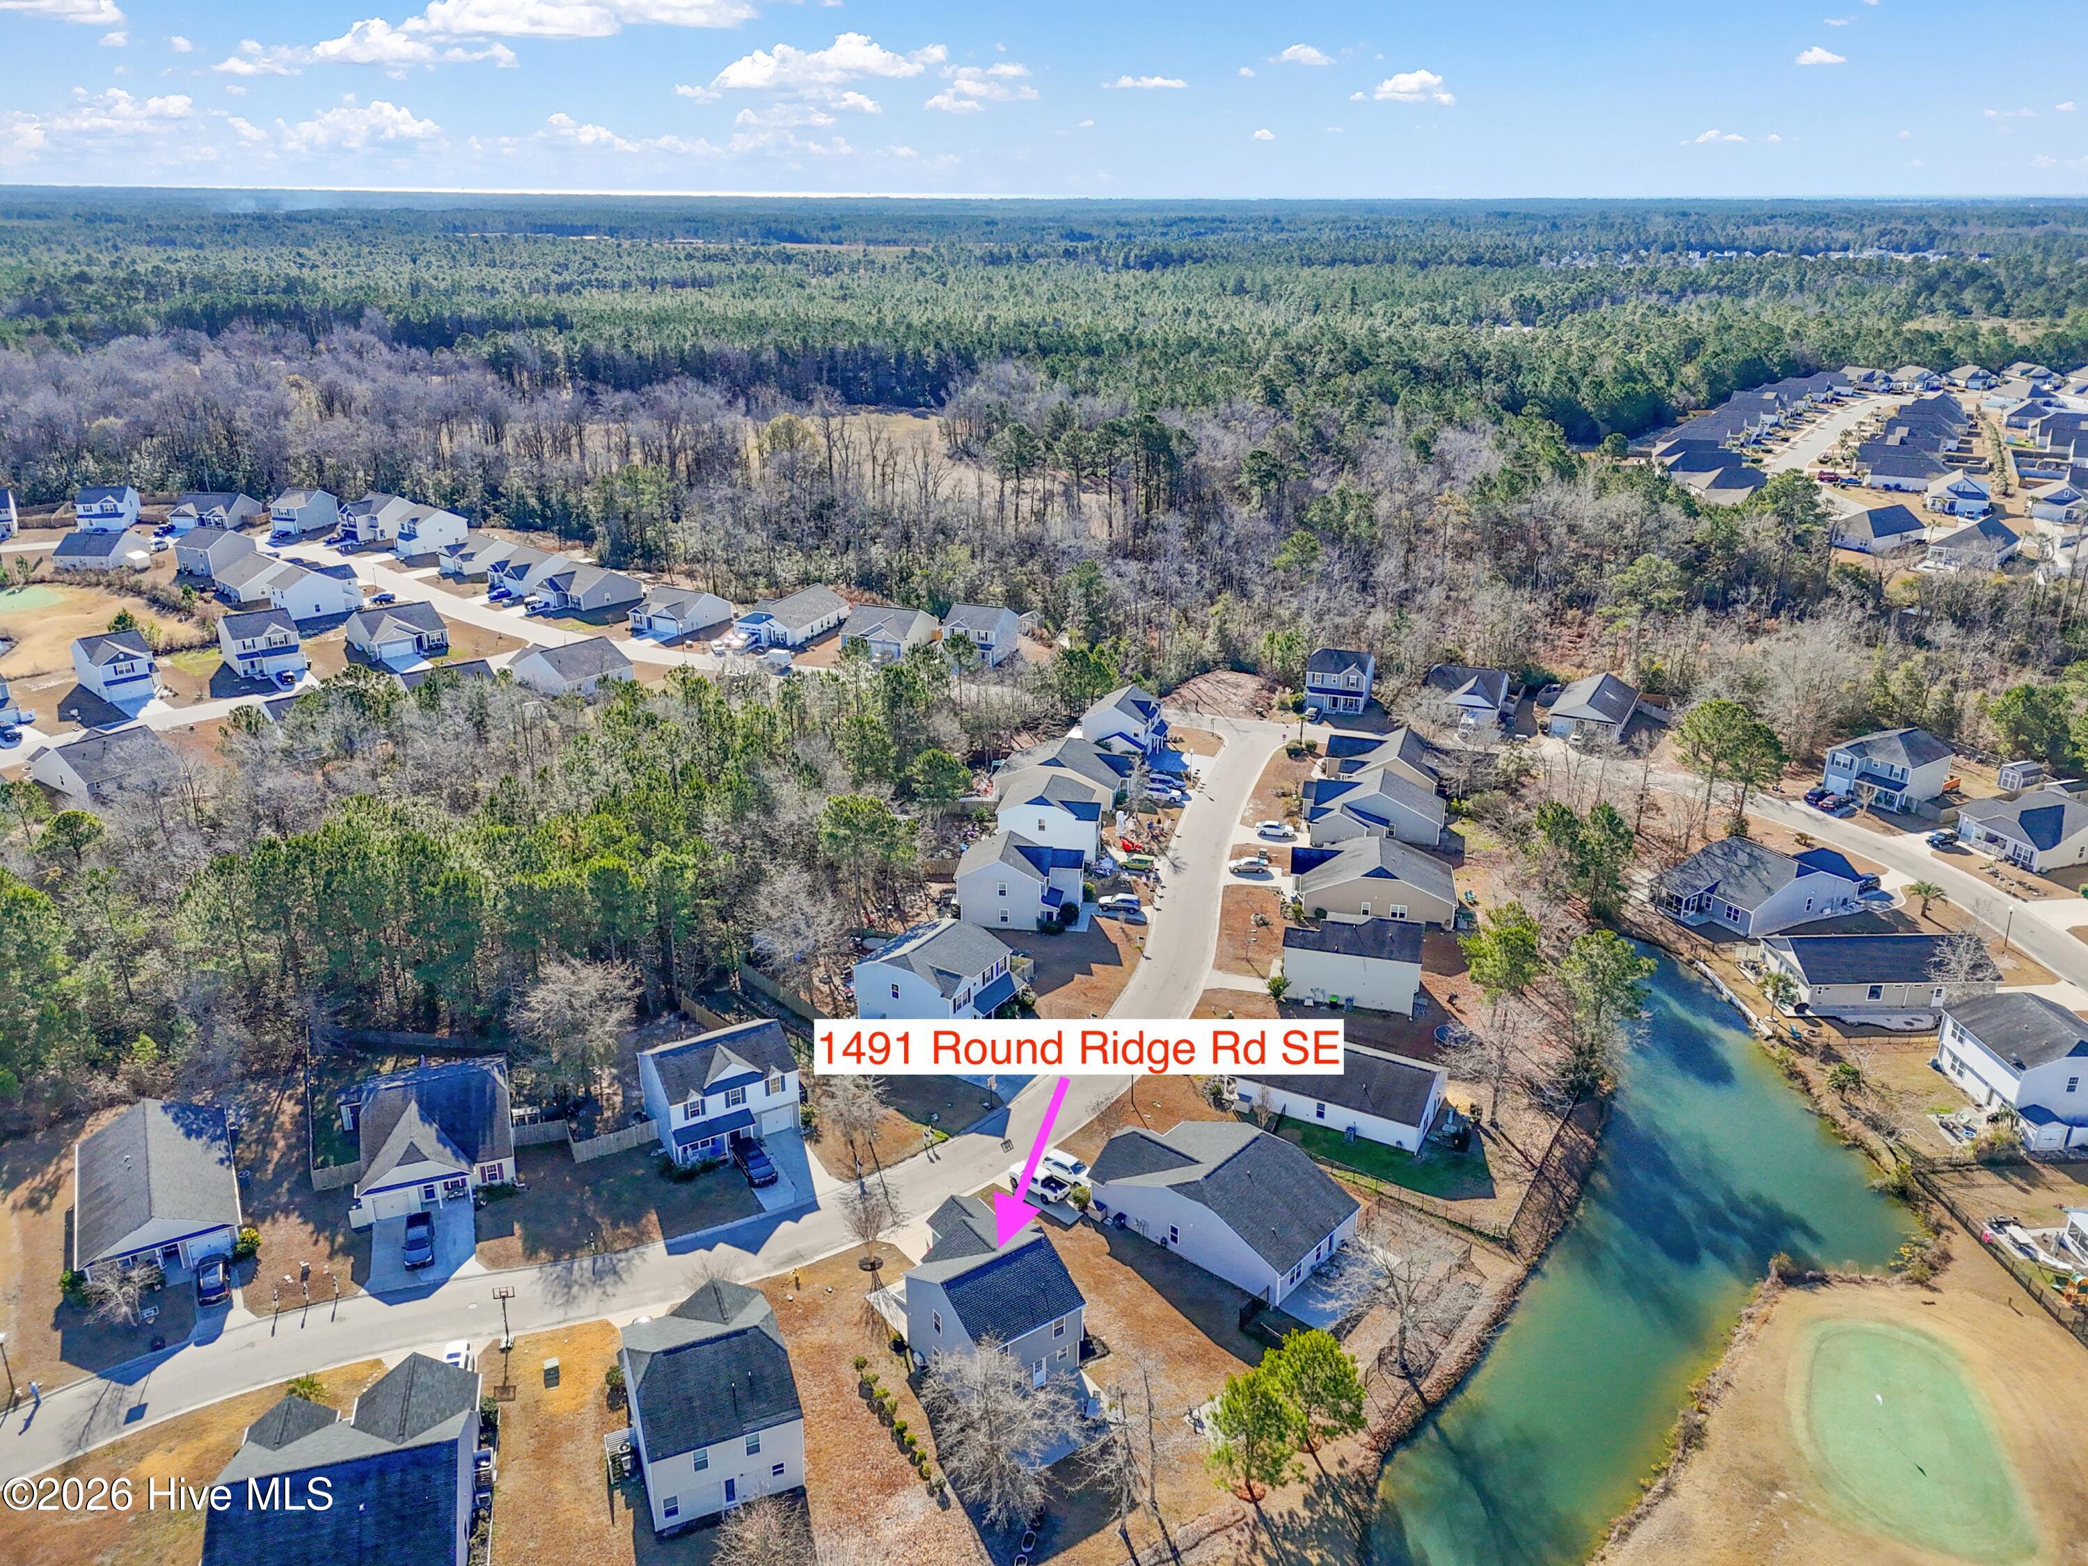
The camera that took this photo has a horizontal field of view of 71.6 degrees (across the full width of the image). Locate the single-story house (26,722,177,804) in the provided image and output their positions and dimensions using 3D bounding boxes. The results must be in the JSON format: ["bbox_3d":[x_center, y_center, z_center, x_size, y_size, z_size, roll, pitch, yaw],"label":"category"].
[{"bbox_3d":[-124.785,-3.501,191.886,16.553,5.808,12.003,14,26,30],"label":"single-story house"}]

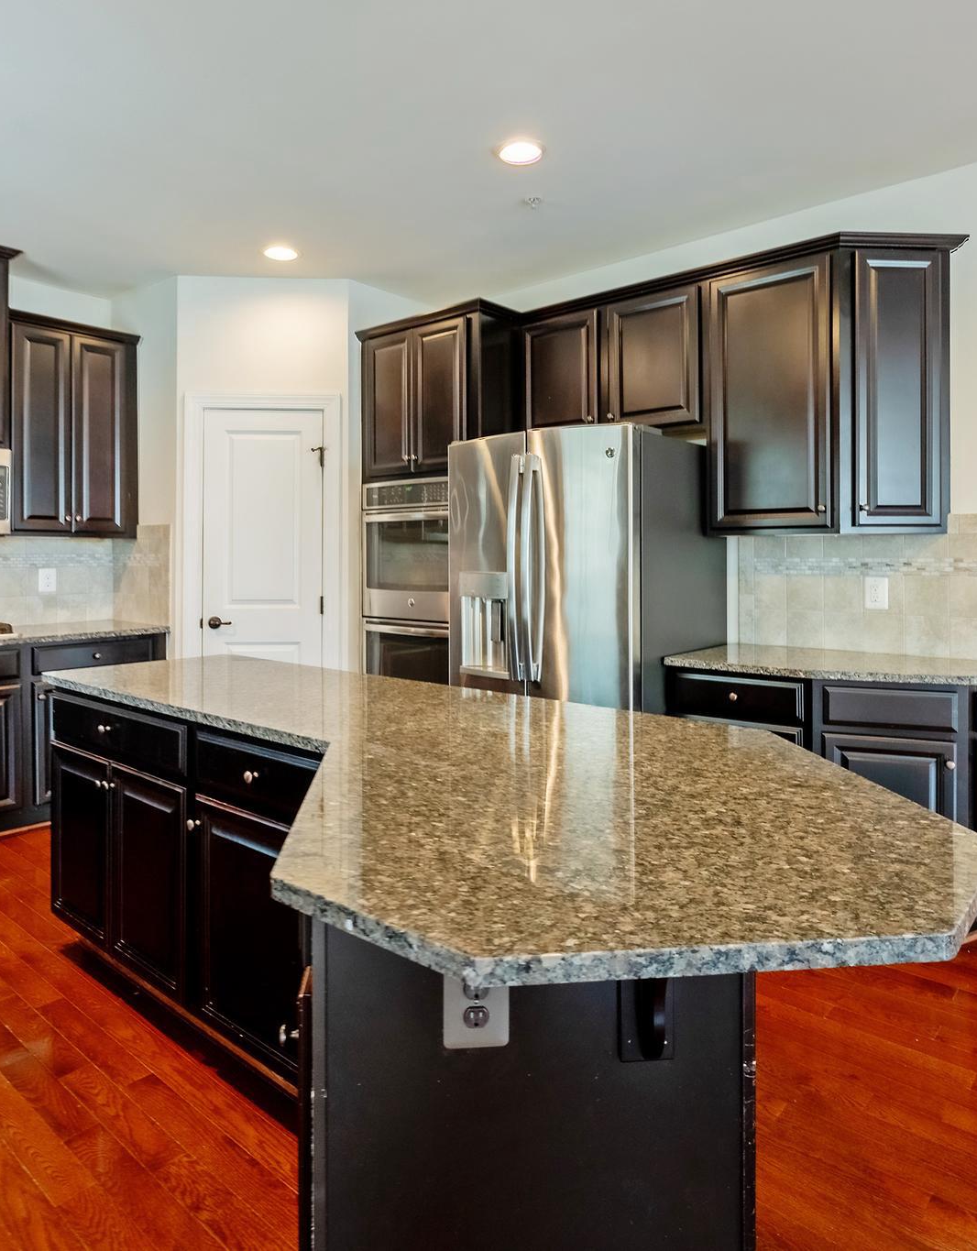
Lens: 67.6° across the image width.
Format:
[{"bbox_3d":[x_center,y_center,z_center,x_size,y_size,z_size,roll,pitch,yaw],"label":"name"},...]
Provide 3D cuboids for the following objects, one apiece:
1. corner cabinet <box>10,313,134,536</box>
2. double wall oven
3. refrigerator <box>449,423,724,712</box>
[{"bbox_3d":[-2.348,-1.064,4.074,0.370,1.152,0.632,3,5,43],"label":"corner cabinet"},{"bbox_3d":[-0.183,-0.072,3.788,0.756,1.340,0.600,3,4,38],"label":"double wall oven"},{"bbox_3d":[0.427,0.121,3.150,0.860,1.790,0.840,3,4,38],"label":"refrigerator"}]

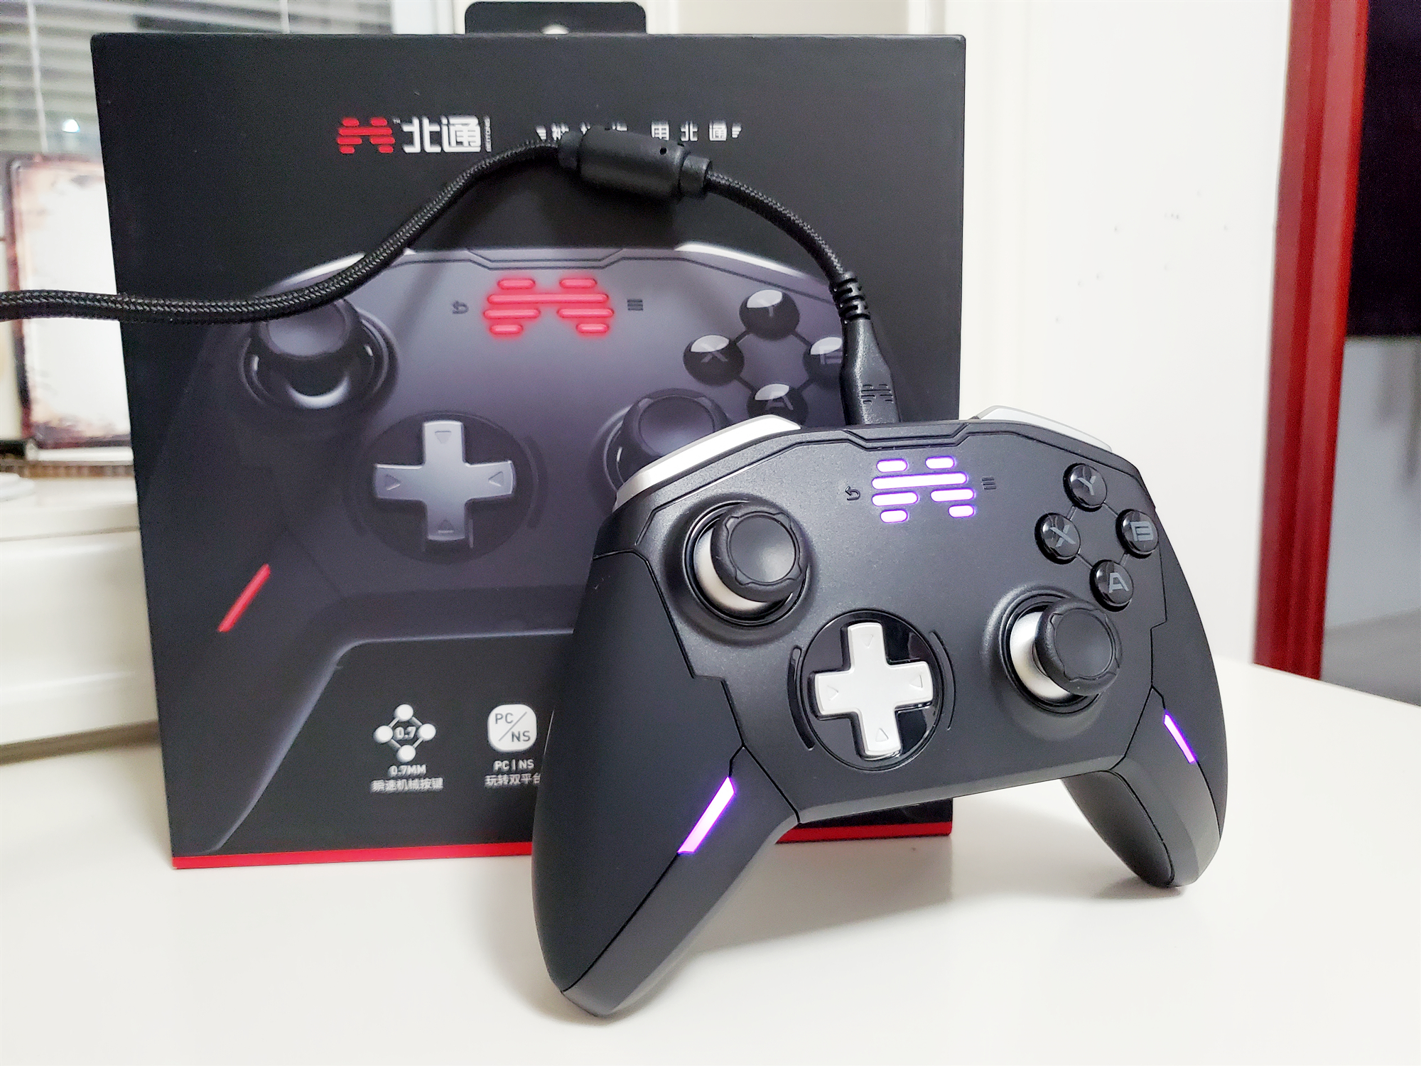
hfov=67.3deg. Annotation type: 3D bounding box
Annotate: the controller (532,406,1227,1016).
[{"bbox_3d":[0.040,0.031,0.217,0.158,0.111,0.060,-4,-9,-19],"label":"controller"}]

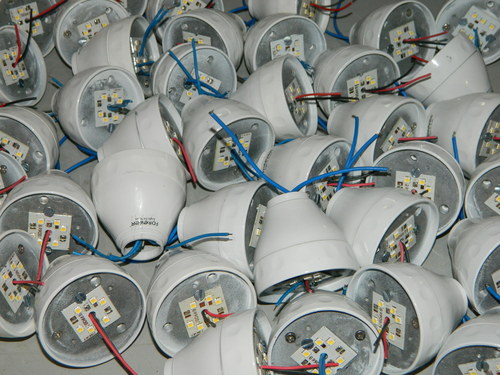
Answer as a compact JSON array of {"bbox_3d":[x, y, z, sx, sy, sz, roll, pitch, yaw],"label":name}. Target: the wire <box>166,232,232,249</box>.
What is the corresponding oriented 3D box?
[{"bbox_3d":[-0.031,0.031,0.488,0.049,0.005,0.003,-13,39,29],"label":"wire"}]

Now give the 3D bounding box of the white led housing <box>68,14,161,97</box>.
[{"bbox_3d":[-0.106,-0.098,0.637,0.056,0.061,0.061,-7,44,16],"label":"white led housing"}]

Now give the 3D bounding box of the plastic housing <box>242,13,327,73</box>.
[{"bbox_3d":[0.020,-0.112,0.650,0.061,0.061,0.055,-19,33,-17],"label":"plastic housing"}]

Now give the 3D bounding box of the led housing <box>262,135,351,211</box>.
[{"bbox_3d":[0.032,-0.007,0.527,0.055,0.060,0.060,16,47,39],"label":"led housing"}]

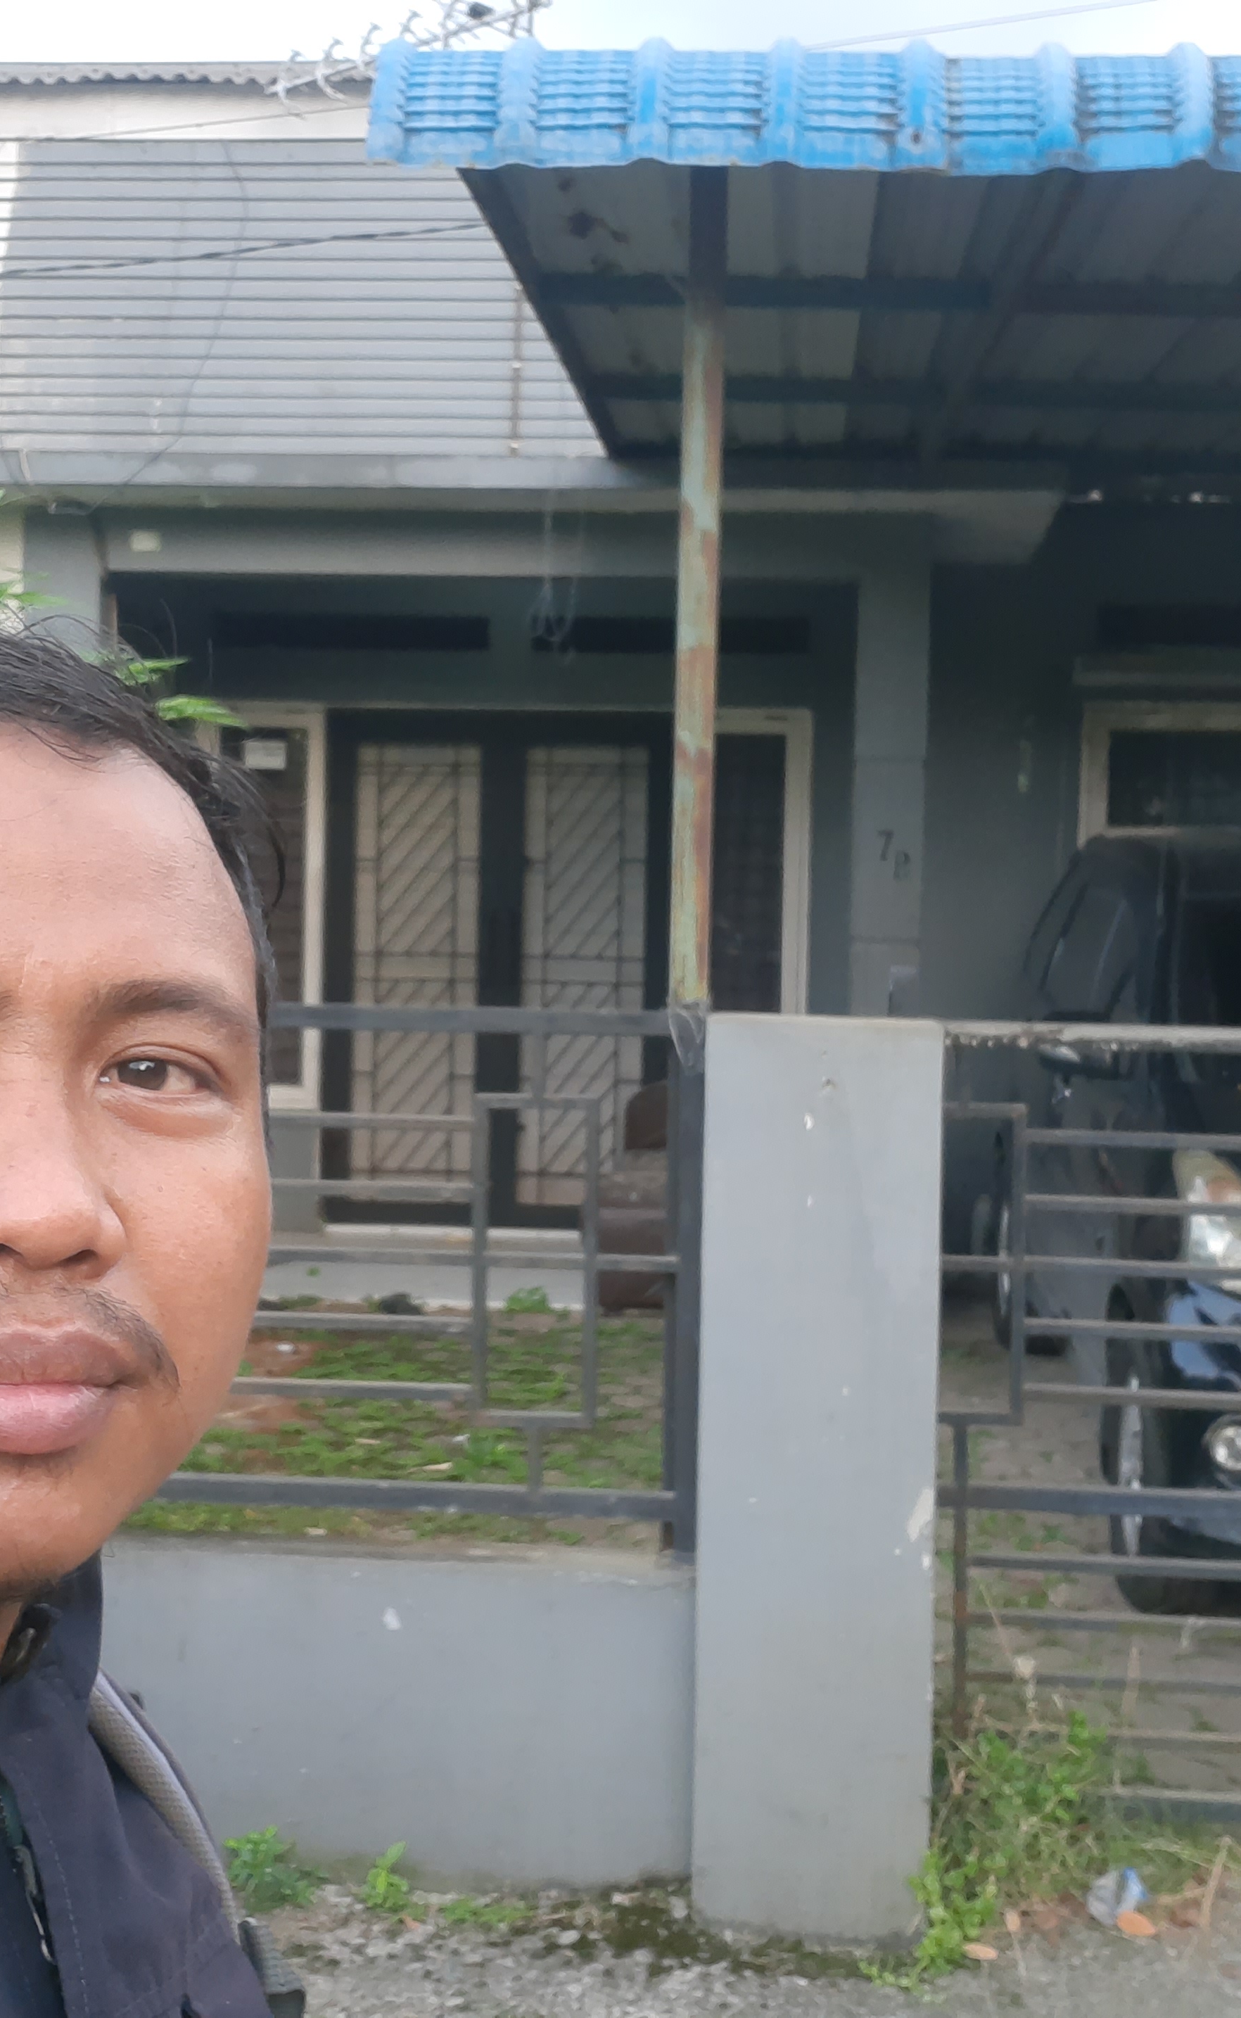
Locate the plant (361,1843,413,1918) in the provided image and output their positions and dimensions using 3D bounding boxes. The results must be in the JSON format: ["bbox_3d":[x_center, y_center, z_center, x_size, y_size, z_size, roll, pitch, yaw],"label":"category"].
[{"bbox_3d":[-0.345,1.289,2.875,0.078,0.109,0.066,1,2,4],"label":"plant"}]

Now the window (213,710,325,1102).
[{"bbox_3d":[-1.451,-0.416,7.950,0.508,1.605,0.100,1,2,2],"label":"window"}]

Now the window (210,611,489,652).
[{"bbox_3d":[-1.100,-1.536,7.950,1.144,0.161,0.100,1,2,2],"label":"window"}]

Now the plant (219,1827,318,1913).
[{"bbox_3d":[-0.517,1.276,2.881,0.146,0.127,0.124,1,2,4],"label":"plant"}]

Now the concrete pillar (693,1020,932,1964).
[{"bbox_3d":[0.297,0.681,3.014,0.342,1.348,0.330,1,2,4],"label":"concrete pillar"}]

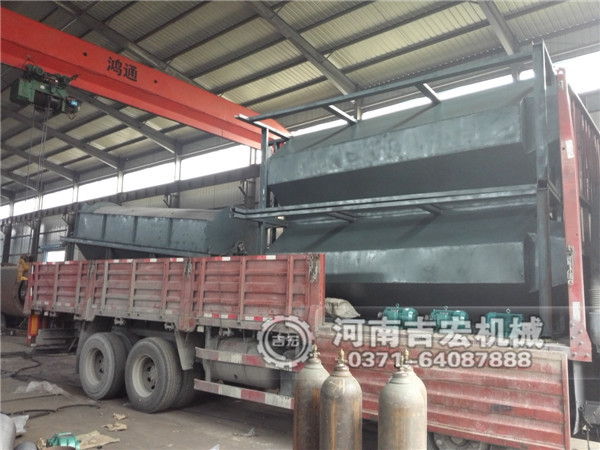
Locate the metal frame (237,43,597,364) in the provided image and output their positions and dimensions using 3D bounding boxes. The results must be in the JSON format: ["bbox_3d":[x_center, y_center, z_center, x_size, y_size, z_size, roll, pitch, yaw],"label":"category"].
[{"bbox_3d":[1.295,-0.101,6.315,4.150,2.800,2.050,-5,-11,38],"label":"metal frame"}]

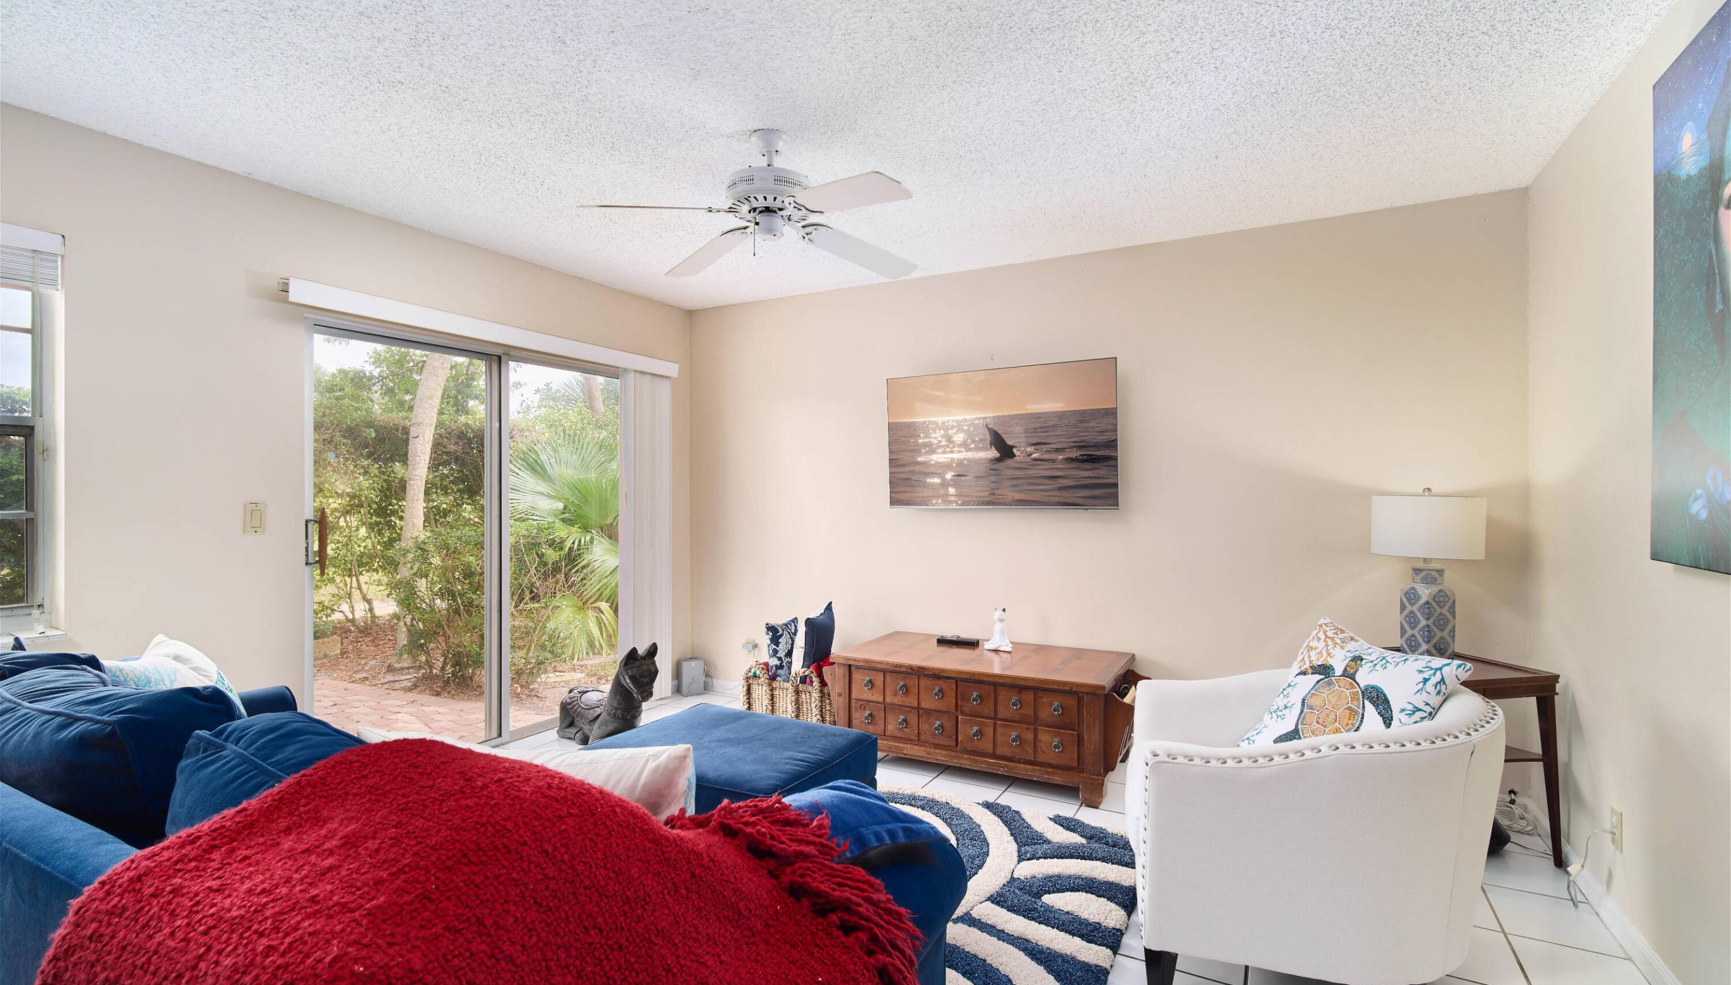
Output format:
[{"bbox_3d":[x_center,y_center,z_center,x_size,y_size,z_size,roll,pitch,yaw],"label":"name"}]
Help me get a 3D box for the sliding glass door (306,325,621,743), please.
[{"bbox_3d":[-1.905,0.290,3.650,0.100,2.020,1.830,0,0,31],"label":"sliding glass door"}]

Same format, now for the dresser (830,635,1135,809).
[{"bbox_3d":[0.571,1.050,3.390,1.300,0.500,0.660,0,0,28],"label":"dresser"}]

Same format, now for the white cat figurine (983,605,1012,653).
[{"bbox_3d":[0.669,0.684,3.520,0.145,0.212,0.100,0,0,18],"label":"white cat figurine"}]

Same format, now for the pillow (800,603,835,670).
[{"bbox_3d":[-0.255,0.835,3.720,0.120,0.440,0.420,0,0,18],"label":"pillow"}]

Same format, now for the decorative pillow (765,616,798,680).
[{"bbox_3d":[-0.437,0.850,3.680,0.120,0.420,0.370,0,0,22],"label":"decorative pillow"}]

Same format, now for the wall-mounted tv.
[{"bbox_3d":[0.701,-0.285,3.757,1.260,0.735,0.070,0,2,30],"label":"wall-mounted tv"}]

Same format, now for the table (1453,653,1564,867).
[{"bbox_3d":[2.125,0.970,2.635,0.450,0.660,0.500,0,0,-12],"label":"table"}]

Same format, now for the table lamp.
[{"bbox_3d":[2.147,0.315,2.670,0.345,0.660,0.345,0,0,0],"label":"table lamp"}]

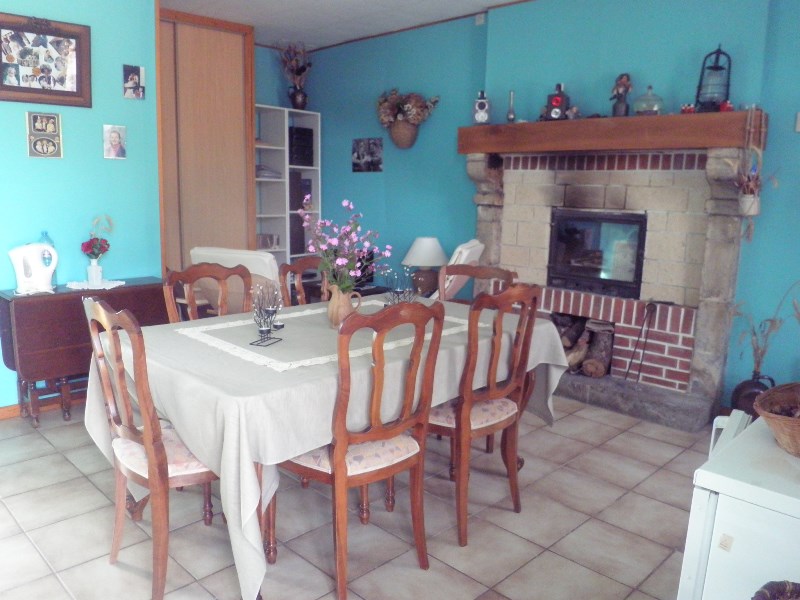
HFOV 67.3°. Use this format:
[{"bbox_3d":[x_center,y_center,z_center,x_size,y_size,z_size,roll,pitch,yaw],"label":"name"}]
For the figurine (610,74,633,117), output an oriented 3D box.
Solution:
[{"bbox_3d":[1.341,-1.241,3.638,0.130,0.260,0.110,8,11,33],"label":"figurine"}]

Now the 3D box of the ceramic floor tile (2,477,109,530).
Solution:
[{"bbox_3d":[-1.416,0.840,2.494,0.340,0.010,0.340,-8,13,-44],"label":"ceramic floor tile"}]

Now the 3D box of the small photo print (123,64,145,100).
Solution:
[{"bbox_3d":[-1.588,-1.299,3.597,0.122,0.181,0.005,-8,13,-44],"label":"small photo print"}]

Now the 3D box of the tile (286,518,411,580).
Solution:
[{"bbox_3d":[-0.187,0.912,2.229,0.340,0.010,0.340,-8,13,-44],"label":"tile"}]

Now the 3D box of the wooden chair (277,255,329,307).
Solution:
[{"bbox_3d":[-0.306,0.284,3.063,0.480,0.959,0.460,10,13,43],"label":"wooden chair"}]

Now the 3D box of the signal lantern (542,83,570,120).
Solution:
[{"bbox_3d":[1.024,-1.270,3.880,0.130,0.255,0.115,10,12,40],"label":"signal lantern"}]

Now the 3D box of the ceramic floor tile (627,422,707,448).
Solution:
[{"bbox_3d":[1.548,0.763,3.458,0.340,0.010,0.340,-8,13,-44],"label":"ceramic floor tile"}]

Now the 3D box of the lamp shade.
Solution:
[{"bbox_3d":[0.207,-0.394,4.880,0.370,0.240,0.370,2,9,0],"label":"lamp shade"}]

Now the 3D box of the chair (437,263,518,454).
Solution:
[{"bbox_3d":[0.228,0.325,3.003,0.480,0.940,0.470,-8,13,-44],"label":"chair"}]

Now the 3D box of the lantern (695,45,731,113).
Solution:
[{"bbox_3d":[1.749,-1.238,3.353,0.190,0.349,0.175,10,12,41],"label":"lantern"}]

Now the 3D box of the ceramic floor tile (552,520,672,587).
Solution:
[{"bbox_3d":[0.788,0.934,2.231,0.340,0.010,0.340,-8,13,-44],"label":"ceramic floor tile"}]

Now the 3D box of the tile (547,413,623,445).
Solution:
[{"bbox_3d":[1.059,0.751,3.453,0.340,0.010,0.340,-8,13,-44],"label":"tile"}]

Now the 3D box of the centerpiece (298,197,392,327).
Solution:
[{"bbox_3d":[-0.227,-0.156,2.504,0.380,0.541,0.330,0,9,-8],"label":"centerpiece"}]

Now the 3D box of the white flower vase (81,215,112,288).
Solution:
[{"bbox_3d":[-1.752,-0.282,3.475,0.170,0.400,0.160,-8,13,-44],"label":"white flower vase"}]

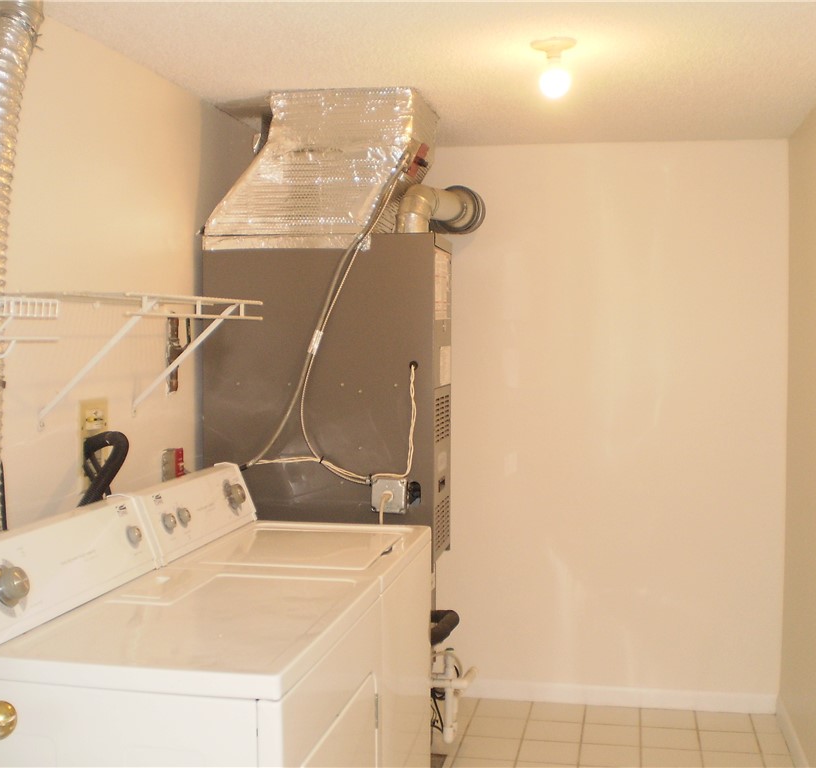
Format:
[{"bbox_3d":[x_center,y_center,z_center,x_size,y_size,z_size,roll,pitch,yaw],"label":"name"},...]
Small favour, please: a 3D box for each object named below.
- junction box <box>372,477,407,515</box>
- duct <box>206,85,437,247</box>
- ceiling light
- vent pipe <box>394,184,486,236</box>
[{"bbox_3d":[-0.053,0.336,3.200,0.102,0.102,0.050,0,3,12],"label":"junction box"},{"bbox_3d":[-0.270,-0.660,3.473,0.658,0.488,0.470,0,3,12],"label":"duct"},{"bbox_3d":[0.373,-0.802,2.725,0.116,0.138,0.116,0,3,12],"label":"ceiling light"},{"bbox_3d":[0.117,-0.624,3.799,0.185,0.295,1.020,0,3,12],"label":"vent pipe"}]

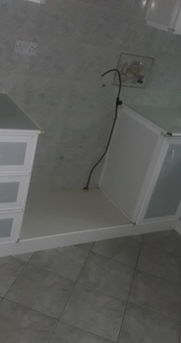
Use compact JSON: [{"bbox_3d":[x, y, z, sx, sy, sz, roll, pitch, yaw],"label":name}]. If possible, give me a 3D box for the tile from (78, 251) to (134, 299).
[{"bbox_3d":[0.117,0.693,2.378,0.333,0.010,0.333,19,25,9],"label":"tile"}]

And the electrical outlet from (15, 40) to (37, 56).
[{"bbox_3d":[-0.410,-0.791,2.278,0.146,0.083,0.012,-2,29,-31],"label":"electrical outlet"}]

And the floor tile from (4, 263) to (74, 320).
[{"bbox_3d":[-0.286,0.708,2.129,0.333,0.010,0.333,19,25,9],"label":"floor tile"}]

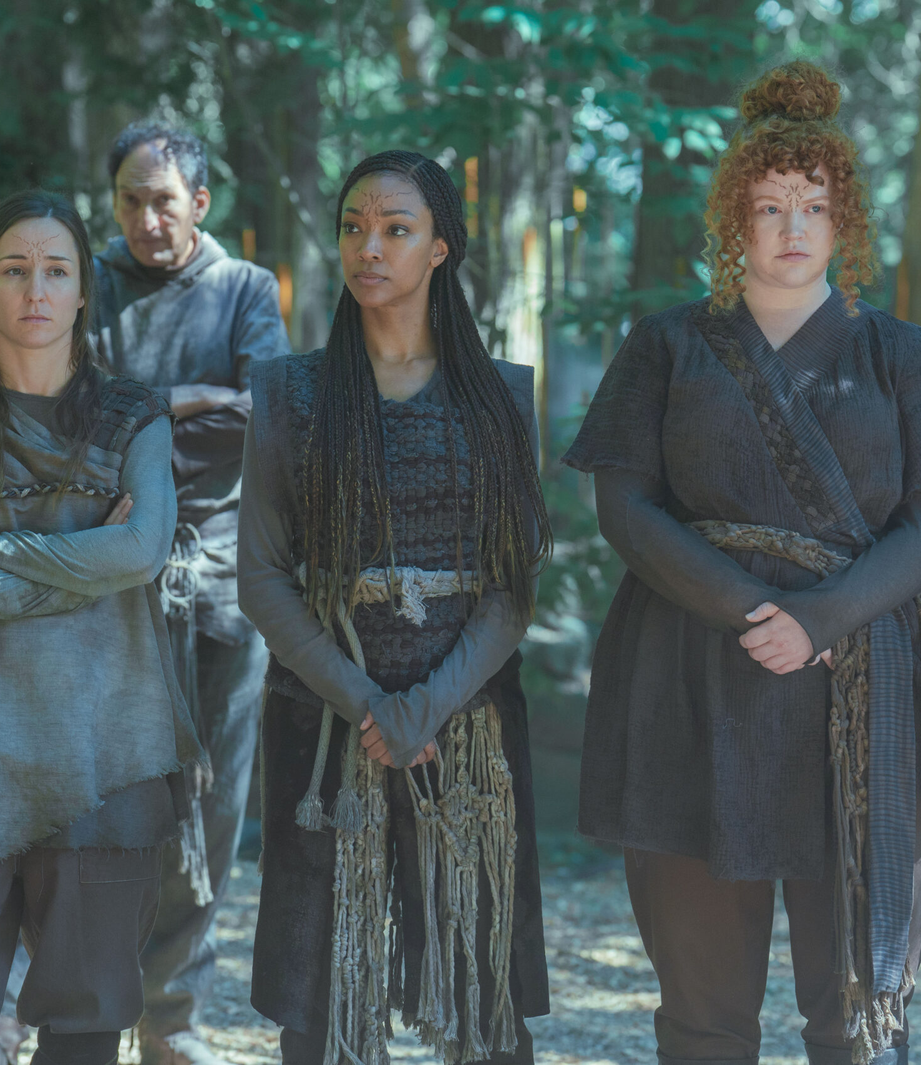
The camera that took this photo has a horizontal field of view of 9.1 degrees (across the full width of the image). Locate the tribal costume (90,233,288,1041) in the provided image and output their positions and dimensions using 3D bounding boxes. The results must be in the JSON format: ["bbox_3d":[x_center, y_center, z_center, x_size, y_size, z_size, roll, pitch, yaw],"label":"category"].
[{"bbox_3d":[-0.530,0.185,10.350,0.460,1.430,0.360,1,4,10],"label":"tribal costume"}]

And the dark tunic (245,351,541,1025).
[{"bbox_3d":[-0.092,0.228,8.200,0.430,0.940,0.330,0,4,0],"label":"dark tunic"}]

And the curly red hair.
[{"bbox_3d":[0.471,-0.492,8.280,0.240,0.355,0.250,0,4,-2],"label":"curly red hair"}]

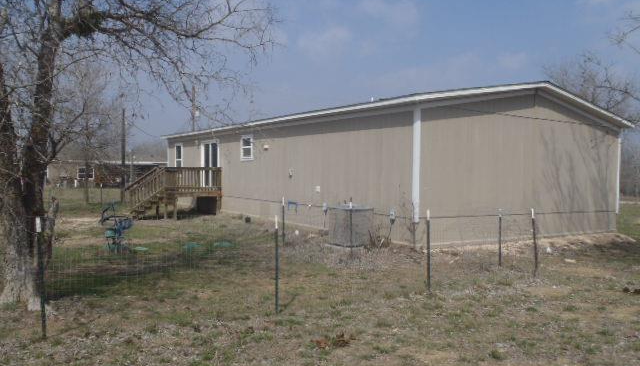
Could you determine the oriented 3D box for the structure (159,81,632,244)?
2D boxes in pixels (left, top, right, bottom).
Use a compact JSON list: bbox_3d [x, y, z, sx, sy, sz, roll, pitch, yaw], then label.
[{"bbox_3d":[0.570,-0.850,21.035,8.730,4.020,18.960,1,2,-33],"label":"structure"}]

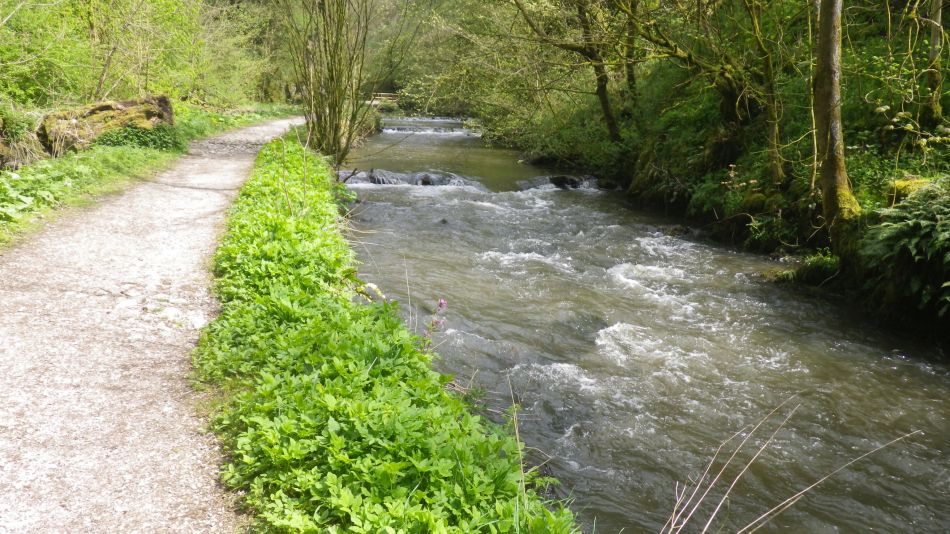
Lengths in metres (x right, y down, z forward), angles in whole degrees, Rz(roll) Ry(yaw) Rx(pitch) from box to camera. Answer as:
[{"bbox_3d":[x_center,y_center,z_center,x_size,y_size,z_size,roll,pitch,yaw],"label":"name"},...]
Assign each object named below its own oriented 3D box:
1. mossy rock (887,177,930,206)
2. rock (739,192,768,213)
[{"bbox_3d":[5.422,-0.930,8.800,0.560,0.350,0.450,9,17,31],"label":"mossy rock"},{"bbox_3d":[4.305,-0.997,10.900,0.460,0.290,0.400,6,15,21],"label":"rock"}]

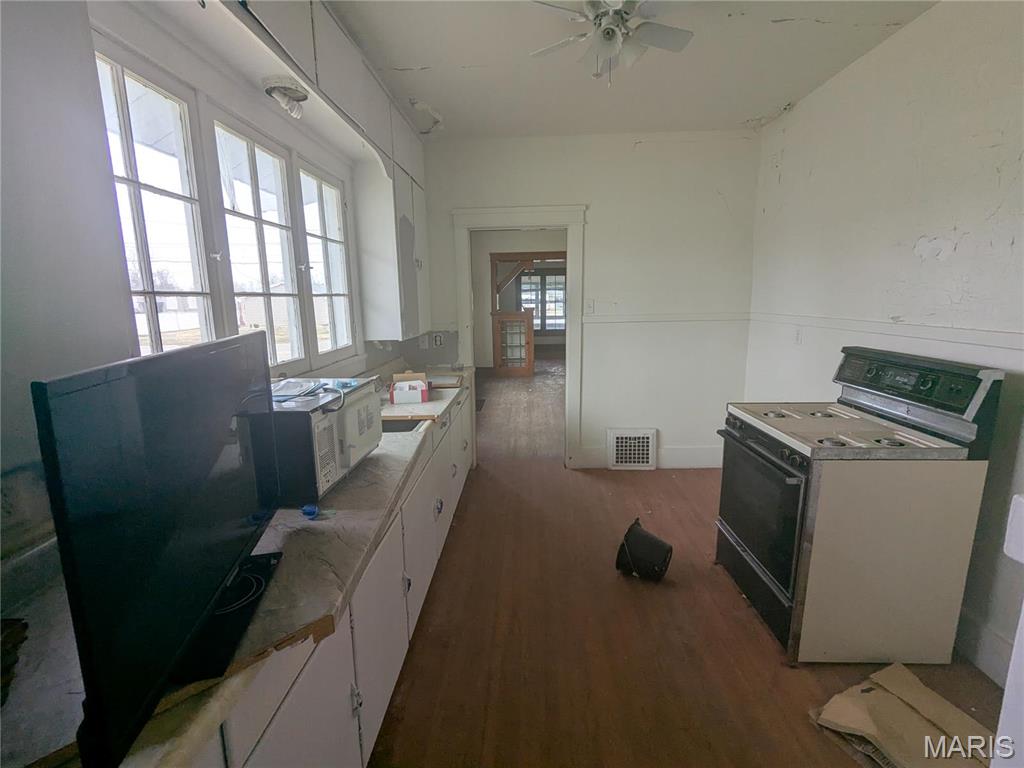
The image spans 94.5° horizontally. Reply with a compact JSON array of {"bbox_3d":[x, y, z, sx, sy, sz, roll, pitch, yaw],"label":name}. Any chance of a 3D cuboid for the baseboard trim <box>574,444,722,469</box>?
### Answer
[{"bbox_3d":[1.244,0.640,4.114,1.404,0.214,0.025,0,11,3],"label":"baseboard trim"}]

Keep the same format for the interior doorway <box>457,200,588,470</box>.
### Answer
[{"bbox_3d":[0.072,-0.342,4.033,1.053,2.205,0.140,0,11,3],"label":"interior doorway"}]

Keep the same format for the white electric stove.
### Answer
[{"bbox_3d":[1.448,0.482,2.192,0.698,1.223,0.749,0,11,3],"label":"white electric stove"}]

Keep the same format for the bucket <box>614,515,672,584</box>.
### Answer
[{"bbox_3d":[0.720,0.924,2.546,0.225,0.285,0.285,17,19,32],"label":"bucket"}]

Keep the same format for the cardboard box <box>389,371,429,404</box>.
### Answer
[{"bbox_3d":[-0.636,0.018,2.919,0.230,0.175,0.140,-3,11,-11],"label":"cardboard box"}]

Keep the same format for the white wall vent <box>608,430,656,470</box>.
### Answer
[{"bbox_3d":[1.042,0.564,4.101,0.435,0.374,0.045,0,11,3],"label":"white wall vent"}]

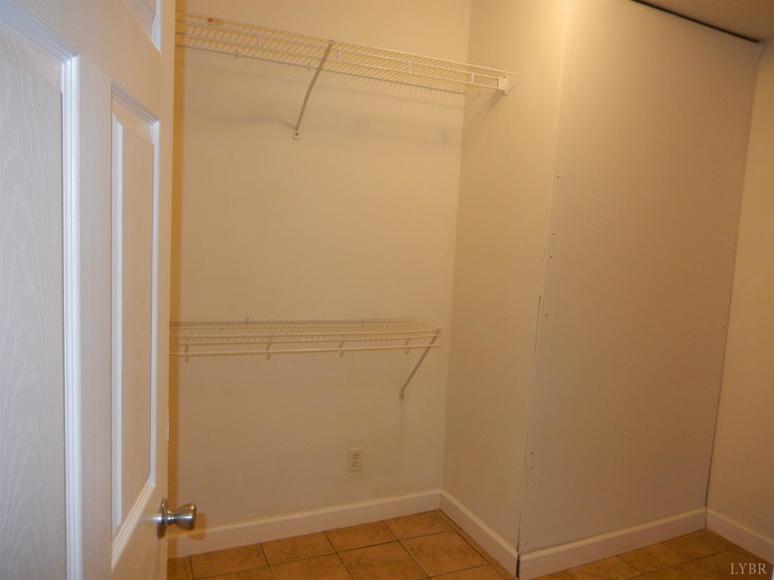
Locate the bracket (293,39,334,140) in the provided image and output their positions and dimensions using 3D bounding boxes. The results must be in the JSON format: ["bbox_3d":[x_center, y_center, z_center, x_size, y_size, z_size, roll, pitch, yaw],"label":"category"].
[{"bbox_3d":[-0.299,-0.787,2.245,0.022,0.323,0.420,0,7,-24],"label":"bracket"}]

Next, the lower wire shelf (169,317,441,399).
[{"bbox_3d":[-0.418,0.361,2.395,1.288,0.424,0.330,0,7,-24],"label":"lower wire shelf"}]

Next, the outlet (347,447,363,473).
[{"bbox_3d":[-0.160,0.835,2.751,0.074,0.116,0.008,0,7,-24],"label":"outlet"}]

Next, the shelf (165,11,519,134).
[{"bbox_3d":[-0.229,-0.791,2.282,1.533,0.321,0.410,0,7,-24],"label":"shelf"}]

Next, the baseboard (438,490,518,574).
[{"bbox_3d":[0.436,1.160,2.709,0.014,0.110,0.637,0,7,-27],"label":"baseboard"}]

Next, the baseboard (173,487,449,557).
[{"bbox_3d":[-0.410,1.120,2.674,1.533,0.110,0.014,0,7,-24],"label":"baseboard"}]

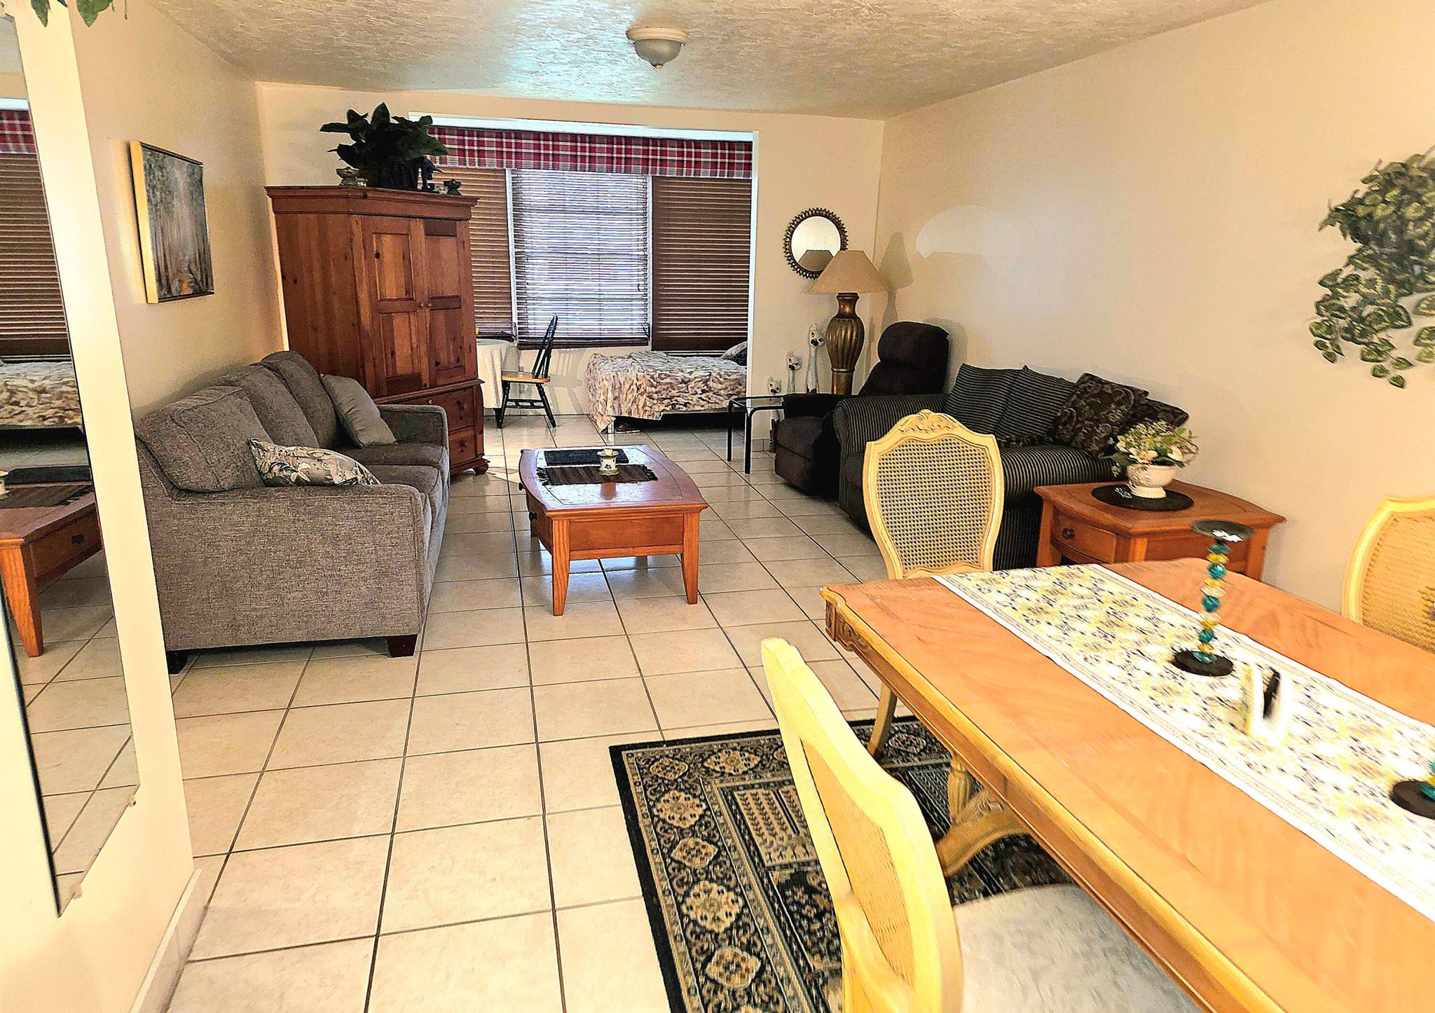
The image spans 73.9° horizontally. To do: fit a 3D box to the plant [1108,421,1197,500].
[{"bbox_3d":[1.750,-0.189,3.796,0.310,0.290,0.310,-3,16,-13],"label":"plant"}]

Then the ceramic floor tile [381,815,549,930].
[{"bbox_3d":[-0.627,0.921,2.412,0.396,0.010,0.396,-3,16,-13],"label":"ceramic floor tile"}]

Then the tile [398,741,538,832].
[{"bbox_3d":[-0.719,0.818,2.785,0.402,0.012,0.406,-3,15,-13],"label":"tile"}]

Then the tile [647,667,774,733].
[{"bbox_3d":[-0.034,0.678,3.345,0.396,0.010,0.396,-3,16,-13],"label":"tile"}]

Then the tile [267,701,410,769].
[{"bbox_3d":[-1.208,0.736,3.083,0.398,0.010,0.398,-3,16,-13],"label":"tile"}]

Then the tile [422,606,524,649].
[{"bbox_3d":[-1.002,0.509,3.950,0.402,0.012,0.406,-3,15,-13],"label":"tile"}]

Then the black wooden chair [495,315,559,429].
[{"bbox_3d":[-1.685,-1.202,8.361,0.516,0.967,0.443,-3,16,-13],"label":"black wooden chair"}]

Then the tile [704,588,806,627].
[{"bbox_3d":[0.172,0.452,4.207,0.398,0.010,0.398,-3,16,-13],"label":"tile"}]

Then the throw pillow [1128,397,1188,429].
[{"bbox_3d":[1.810,-0.306,4.182,0.150,0.410,0.430,30,6,-19],"label":"throw pillow"}]

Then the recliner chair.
[{"bbox_3d":[0.953,-0.636,6.183,0.927,1.080,0.866,-5,16,-21],"label":"recliner chair"}]

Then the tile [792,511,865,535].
[{"bbox_3d":[0.661,0.107,5.567,0.398,0.010,0.398,-3,16,-13],"label":"tile"}]

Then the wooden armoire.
[{"bbox_3d":[-2.071,-1.028,6.052,0.617,1.826,1.163,7,16,22],"label":"wooden armoire"}]

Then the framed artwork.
[{"bbox_3d":[-2.381,-1.234,4.206,0.036,0.608,0.863,-3,15,-13],"label":"framed artwork"}]

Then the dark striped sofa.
[{"bbox_3d":[1.362,-0.210,5.149,0.950,0.820,1.720,-3,15,-13],"label":"dark striped sofa"}]

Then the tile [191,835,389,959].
[{"bbox_3d":[-1.010,0.939,2.312,0.402,0.012,0.406,-3,15,-13],"label":"tile"}]

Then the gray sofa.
[{"bbox_3d":[-1.804,-0.129,4.385,0.975,0.967,2.108,-3,16,-13],"label":"gray sofa"}]

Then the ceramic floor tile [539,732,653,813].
[{"bbox_3d":[-0.331,0.799,2.879,0.396,0.010,0.396,-3,16,-13],"label":"ceramic floor tile"}]

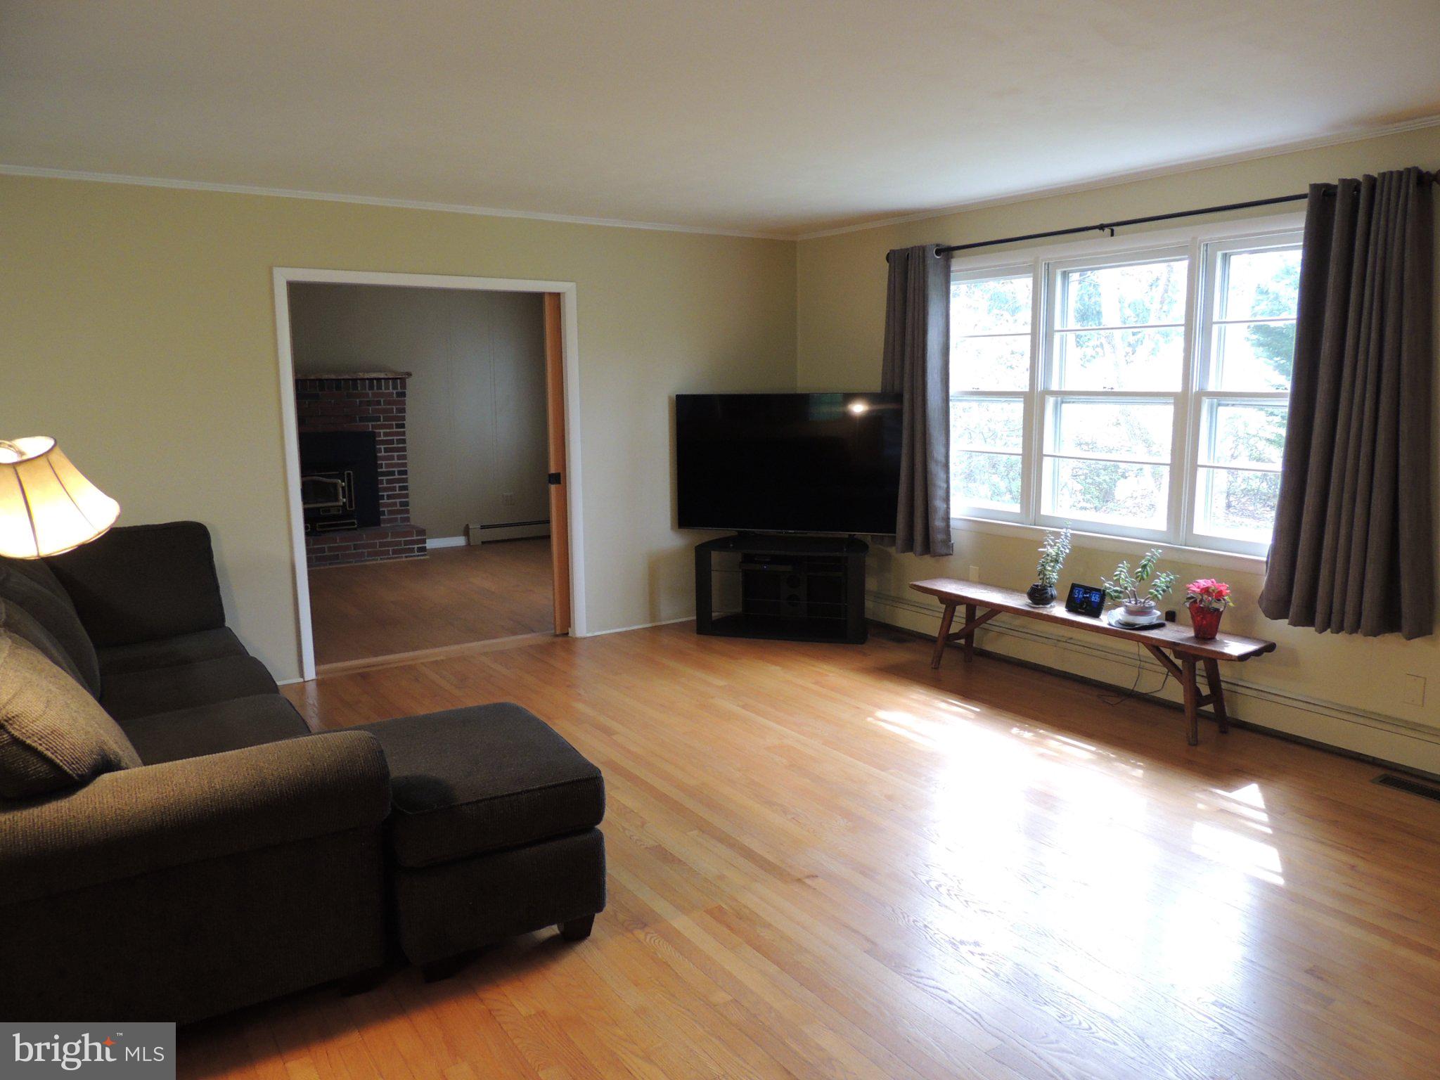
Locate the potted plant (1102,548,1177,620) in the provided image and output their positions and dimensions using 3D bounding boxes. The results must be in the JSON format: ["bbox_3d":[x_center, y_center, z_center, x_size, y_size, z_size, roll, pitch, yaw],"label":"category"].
[{"bbox_3d":[1.869,0.199,4.440,0.330,0.315,0.250,3,10,23],"label":"potted plant"}]

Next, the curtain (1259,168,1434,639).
[{"bbox_3d":[2.435,-0.503,3.820,0.150,1.700,0.580,-7,11,-34],"label":"curtain"}]

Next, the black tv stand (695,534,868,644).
[{"bbox_3d":[0.404,0.291,6.105,1.020,0.540,0.540,2,9,16],"label":"black tv stand"}]

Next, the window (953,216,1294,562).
[{"bbox_3d":[1.883,-0.691,4.815,0.120,1.400,2.520,-7,11,-34],"label":"window"}]

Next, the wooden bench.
[{"bbox_3d":[1.639,0.553,4.715,0.325,0.431,1.770,-7,11,-34],"label":"wooden bench"}]

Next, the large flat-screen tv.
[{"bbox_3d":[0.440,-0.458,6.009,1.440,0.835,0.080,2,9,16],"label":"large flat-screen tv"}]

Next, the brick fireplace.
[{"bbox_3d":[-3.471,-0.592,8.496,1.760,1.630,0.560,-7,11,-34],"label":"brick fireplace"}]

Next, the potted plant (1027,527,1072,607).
[{"bbox_3d":[1.591,0.123,4.839,0.200,0.385,0.170,2,10,18],"label":"potted plant"}]

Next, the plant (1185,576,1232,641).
[{"bbox_3d":[2.055,0.285,4.201,0.195,0.250,0.190,4,10,26],"label":"plant"}]

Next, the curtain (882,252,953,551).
[{"bbox_3d":[1.123,-0.784,5.713,0.130,1.710,0.530,-7,11,-34],"label":"curtain"}]

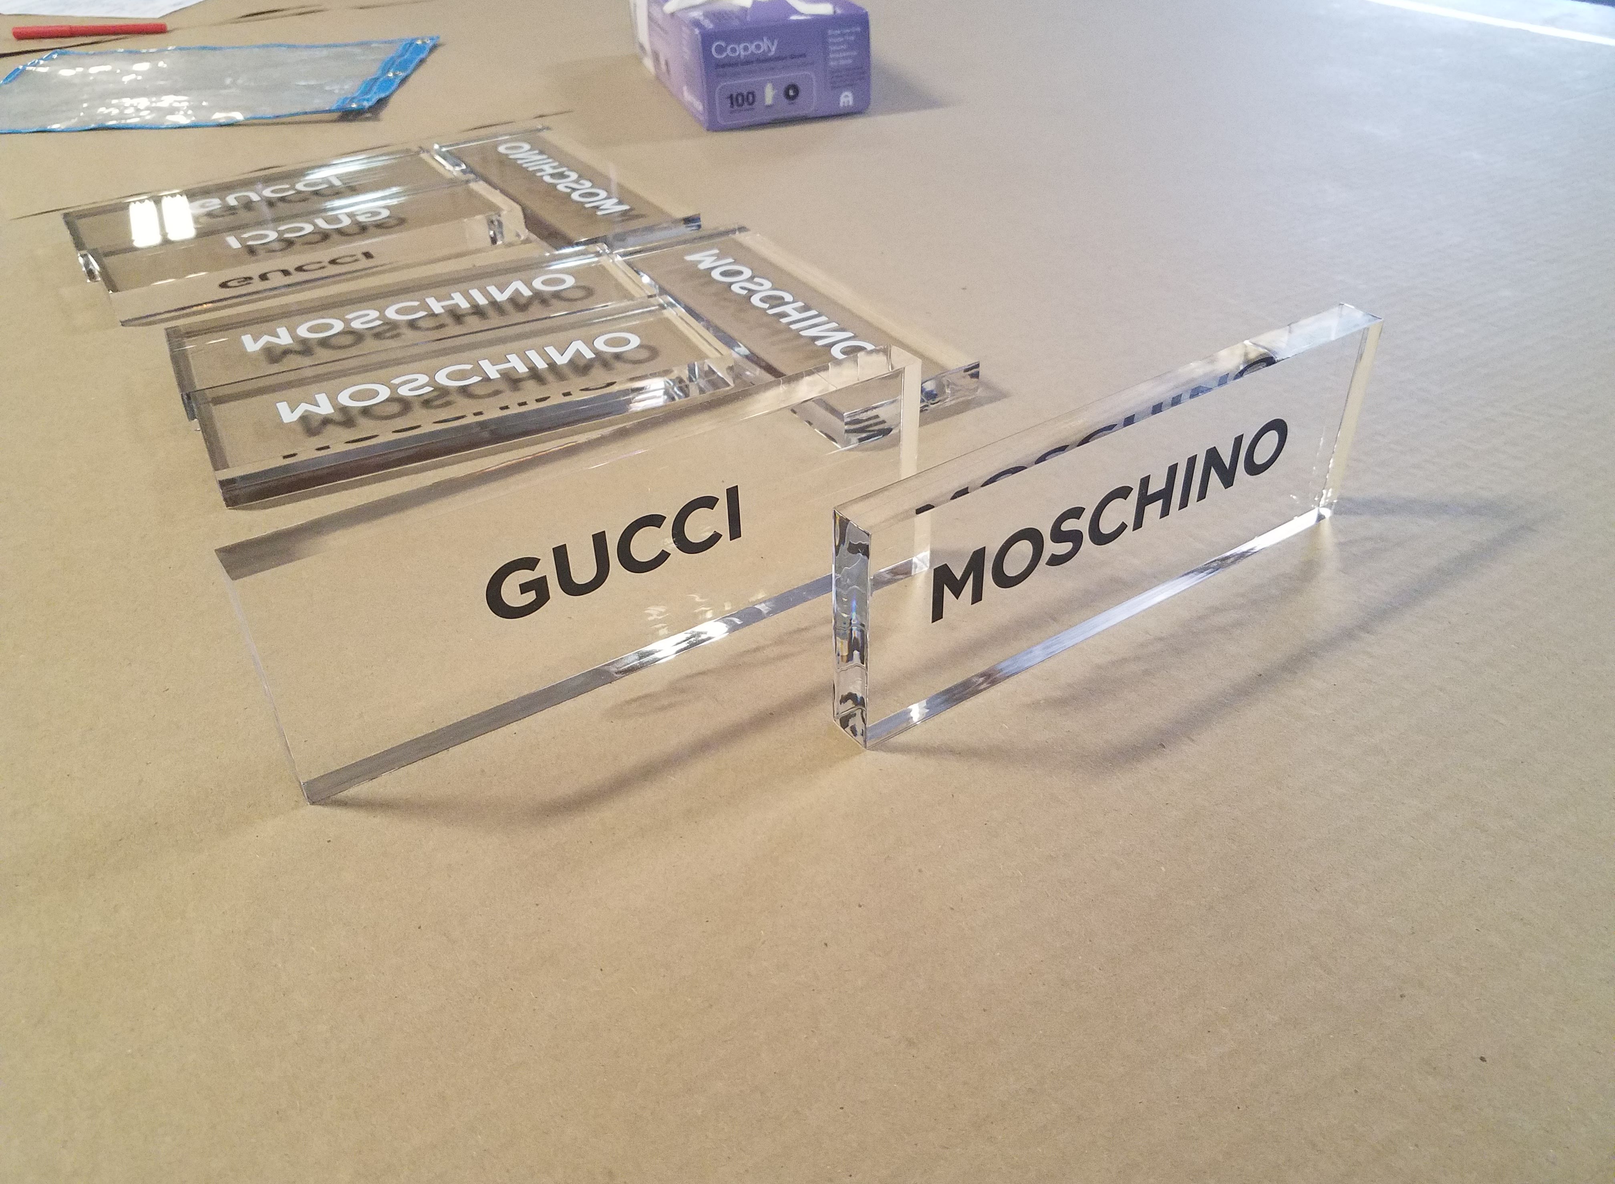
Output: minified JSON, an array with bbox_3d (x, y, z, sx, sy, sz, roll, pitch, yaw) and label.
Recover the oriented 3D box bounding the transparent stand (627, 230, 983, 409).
[{"bbox_3d":[-0.012,-0.132,0.579,0.078,0.014,0.205,-20,40,-24],"label":"transparent stand"}]

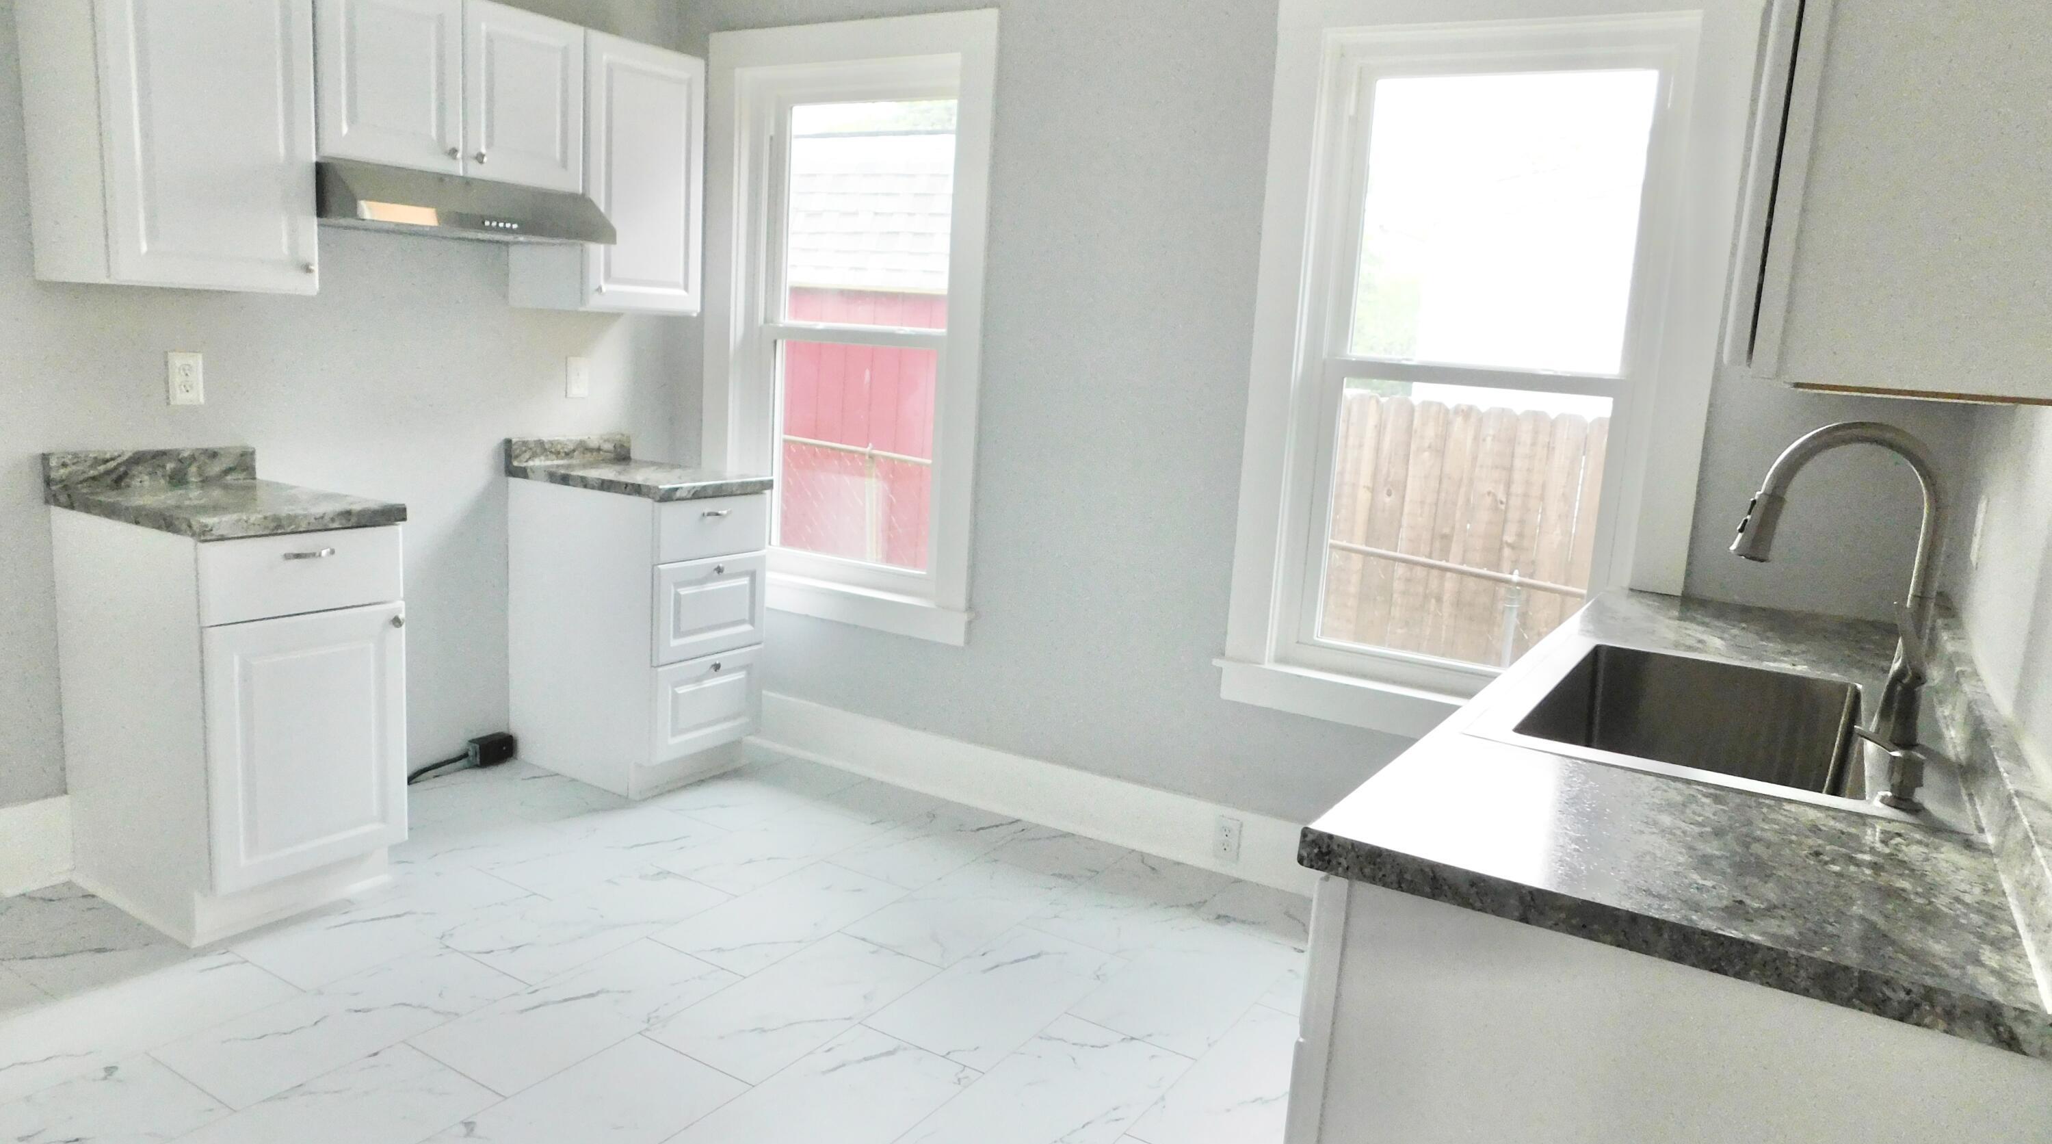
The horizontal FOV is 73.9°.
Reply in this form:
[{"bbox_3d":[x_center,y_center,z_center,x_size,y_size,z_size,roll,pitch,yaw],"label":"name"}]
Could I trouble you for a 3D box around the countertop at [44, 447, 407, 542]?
[{"bbox_3d":[-1.799,-0.184,3.072,0.642,0.113,0.456,10,11,31],"label":"countertop"}]

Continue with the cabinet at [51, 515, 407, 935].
[{"bbox_3d":[-1.837,0.306,3.167,0.622,0.887,0.461,10,11,31],"label":"cabinet"}]

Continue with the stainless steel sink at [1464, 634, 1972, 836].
[{"bbox_3d":[1.018,0.307,2.020,0.560,0.220,0.838,10,11,31],"label":"stainless steel sink"}]

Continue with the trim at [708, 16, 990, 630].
[{"bbox_3d":[-0.588,-0.745,4.208,1.101,1.802,0.080,10,11,31],"label":"trim"}]

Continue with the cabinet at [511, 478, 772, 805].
[{"bbox_3d":[-1.194,0.169,4.194,0.622,0.887,0.463,10,11,31],"label":"cabinet"}]

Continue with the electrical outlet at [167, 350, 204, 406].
[{"bbox_3d":[-2.010,-0.461,3.264,0.010,0.120,0.077,10,11,31],"label":"electrical outlet"}]

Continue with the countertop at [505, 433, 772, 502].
[{"bbox_3d":[-1.157,-0.321,4.100,0.642,0.113,0.458,10,11,31],"label":"countertop"}]

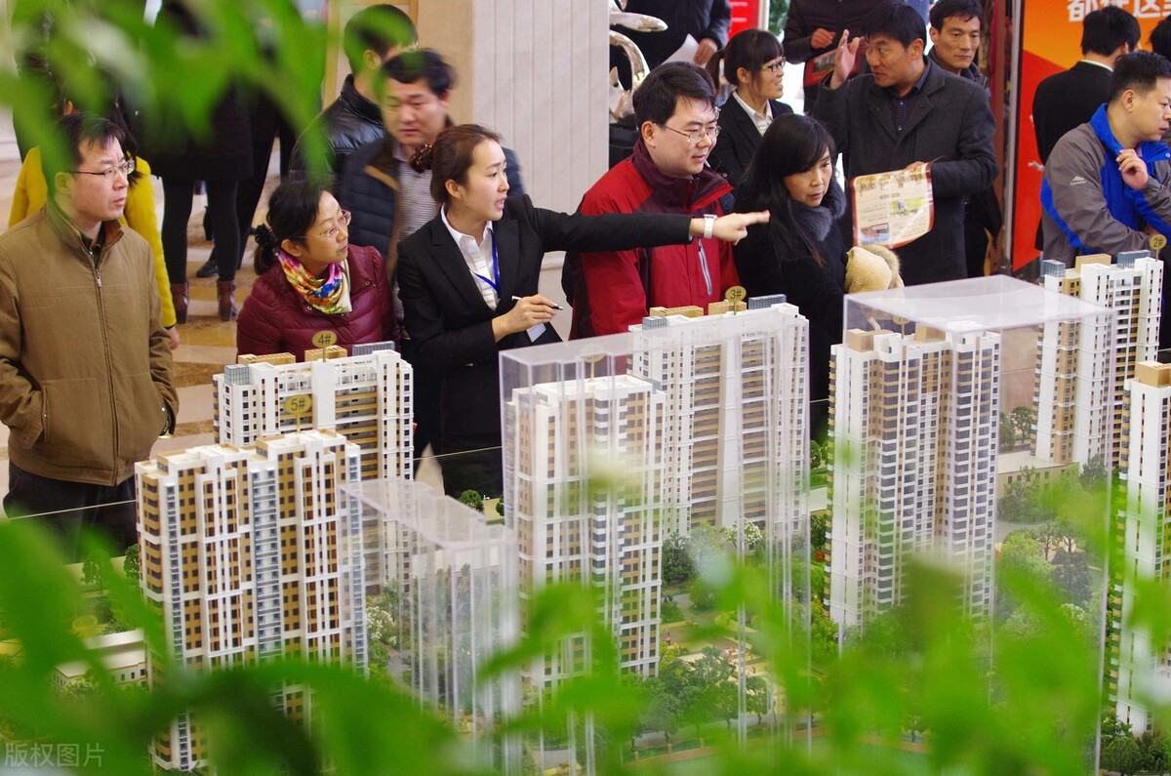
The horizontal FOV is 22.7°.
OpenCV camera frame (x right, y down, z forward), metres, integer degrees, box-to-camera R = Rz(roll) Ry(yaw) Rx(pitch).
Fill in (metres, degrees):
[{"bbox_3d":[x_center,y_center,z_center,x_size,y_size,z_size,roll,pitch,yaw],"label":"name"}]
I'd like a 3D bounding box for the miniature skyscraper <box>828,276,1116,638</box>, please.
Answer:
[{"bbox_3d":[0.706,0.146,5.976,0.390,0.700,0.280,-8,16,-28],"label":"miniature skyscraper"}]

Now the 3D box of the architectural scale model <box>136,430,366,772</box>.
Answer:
[{"bbox_3d":[-0.597,0.382,5.310,0.390,0.580,0.230,-8,16,-28],"label":"architectural scale model"}]

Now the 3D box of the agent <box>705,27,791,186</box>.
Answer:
[{"bbox_3d":[0.524,-0.348,9.349,0.460,1.610,0.310,-12,18,-39],"label":"agent"}]

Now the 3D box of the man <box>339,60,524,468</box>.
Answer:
[{"bbox_3d":[-0.415,-0.059,7.912,0.540,1.720,0.360,1,14,5],"label":"man"}]

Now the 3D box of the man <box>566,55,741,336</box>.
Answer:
[{"bbox_3d":[0.186,0.032,7.465,0.380,1.740,0.540,14,20,43],"label":"man"}]

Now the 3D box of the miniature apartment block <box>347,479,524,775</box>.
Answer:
[{"bbox_3d":[-0.271,0.479,4.966,0.140,0.560,0.410,-8,16,-28],"label":"miniature apartment block"}]

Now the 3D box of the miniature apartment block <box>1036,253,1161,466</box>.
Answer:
[{"bbox_3d":[1.271,-0.068,7.225,0.290,0.495,0.180,-8,16,-28],"label":"miniature apartment block"}]

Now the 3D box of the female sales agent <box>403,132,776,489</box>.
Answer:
[{"bbox_3d":[-0.079,0.161,7.230,0.800,1.630,0.620,-12,18,-39],"label":"female sales agent"}]

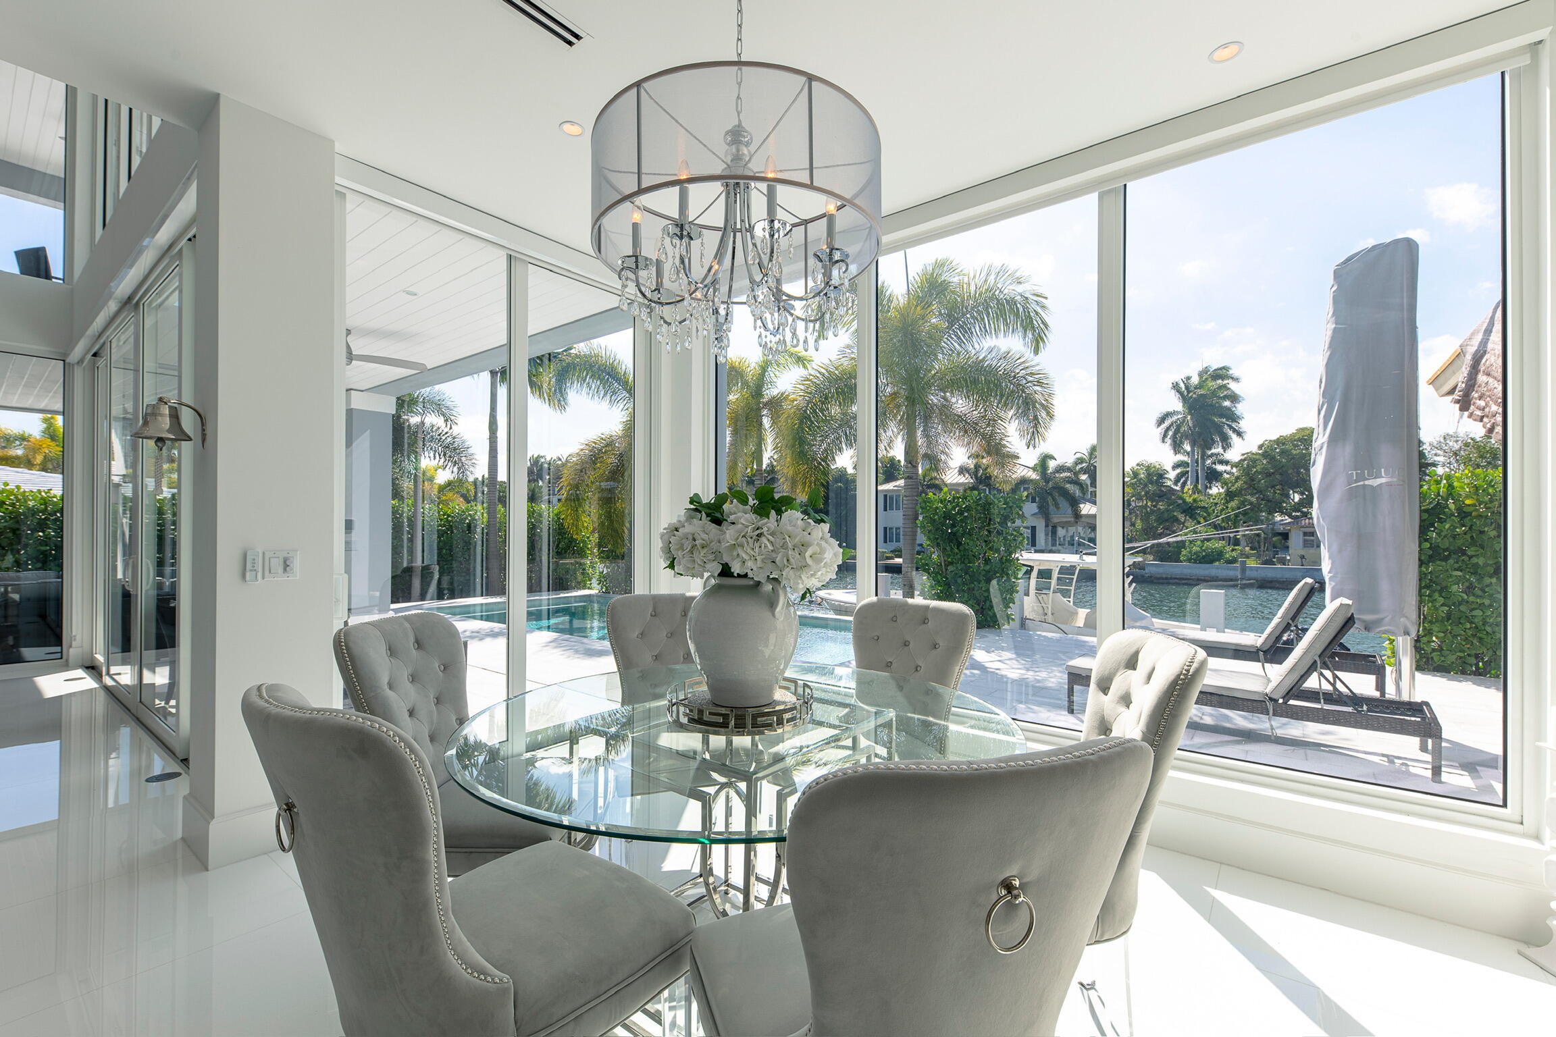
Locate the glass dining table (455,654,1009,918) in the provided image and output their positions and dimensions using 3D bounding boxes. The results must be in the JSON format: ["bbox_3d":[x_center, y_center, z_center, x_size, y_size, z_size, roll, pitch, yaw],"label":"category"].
[{"bbox_3d":[-0.103,0.950,1.859,1.525,0.765,1.525,0,-1,0],"label":"glass dining table"}]

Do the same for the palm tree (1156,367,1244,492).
[{"bbox_3d":[33.786,-5.099,52.000,6.200,14.580,5.800,0,-1,33],"label":"palm tree"}]

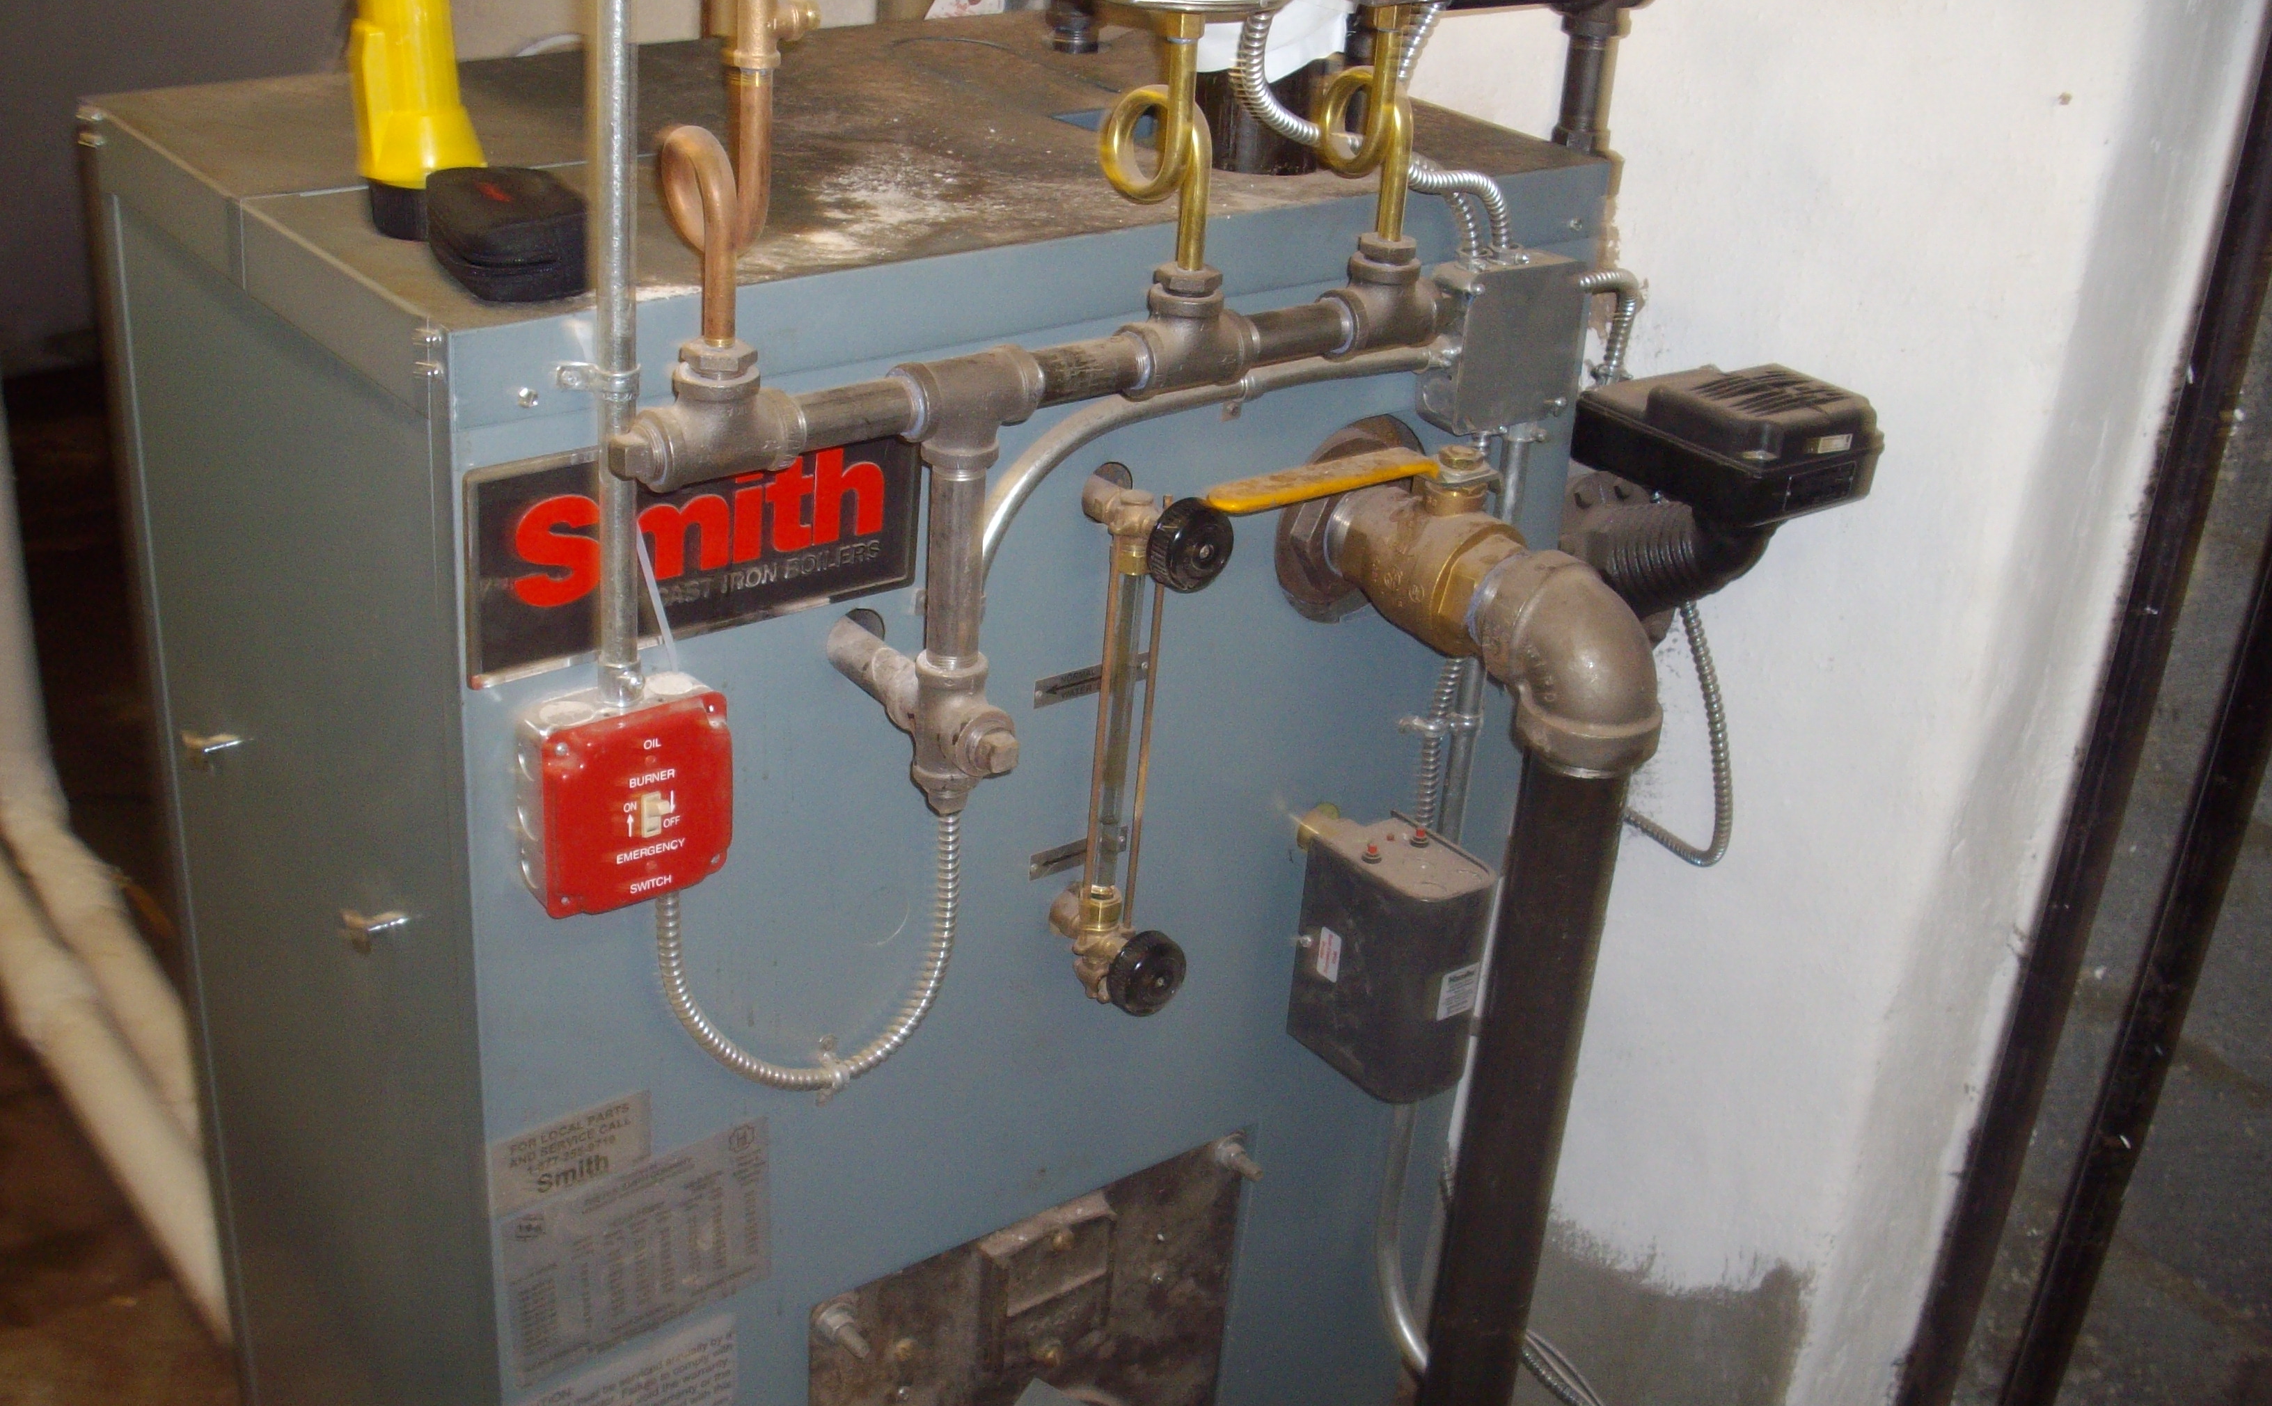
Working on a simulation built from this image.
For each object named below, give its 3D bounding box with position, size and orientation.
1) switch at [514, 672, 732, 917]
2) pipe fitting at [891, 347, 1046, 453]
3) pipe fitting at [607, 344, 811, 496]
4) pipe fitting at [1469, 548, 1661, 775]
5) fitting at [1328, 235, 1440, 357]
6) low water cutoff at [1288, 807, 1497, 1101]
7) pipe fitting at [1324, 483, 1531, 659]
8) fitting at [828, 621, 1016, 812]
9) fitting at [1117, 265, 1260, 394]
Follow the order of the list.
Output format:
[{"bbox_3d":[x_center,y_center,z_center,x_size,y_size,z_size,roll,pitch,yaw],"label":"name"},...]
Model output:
[{"bbox_3d":[-0.253,0.042,1.205,0.101,0.100,0.050,-16,32,-36],"label":"switch"},{"bbox_3d":[-0.082,-0.141,1.165,0.068,0.056,0.038,-16,32,-36],"label":"pipe fitting"},{"bbox_3d":[-0.193,-0.127,1.072,0.087,0.060,0.039,-16,32,-36],"label":"pipe fitting"},{"bbox_3d":[0.249,-0.025,1.384,0.084,0.101,0.100,-16,32,-36],"label":"pipe fitting"},{"bbox_3d":[0.136,-0.226,1.317,0.067,0.056,0.038,-16,32,-36],"label":"fitting"},{"bbox_3d":[0.170,0.165,1.596,0.076,0.154,0.108,-16,32,-36],"label":"low water cutoff"},{"bbox_3d":[0.183,-0.084,1.450,0.080,0.096,0.121,-16,32,-36],"label":"pipe fitting"},{"bbox_3d":[-0.107,0.010,1.250,0.040,0.087,0.147,-16,32,-36],"label":"fitting"},{"bbox_3d":[0.029,-0.193,1.237,0.069,0.060,0.038,-16,32,-36],"label":"fitting"}]

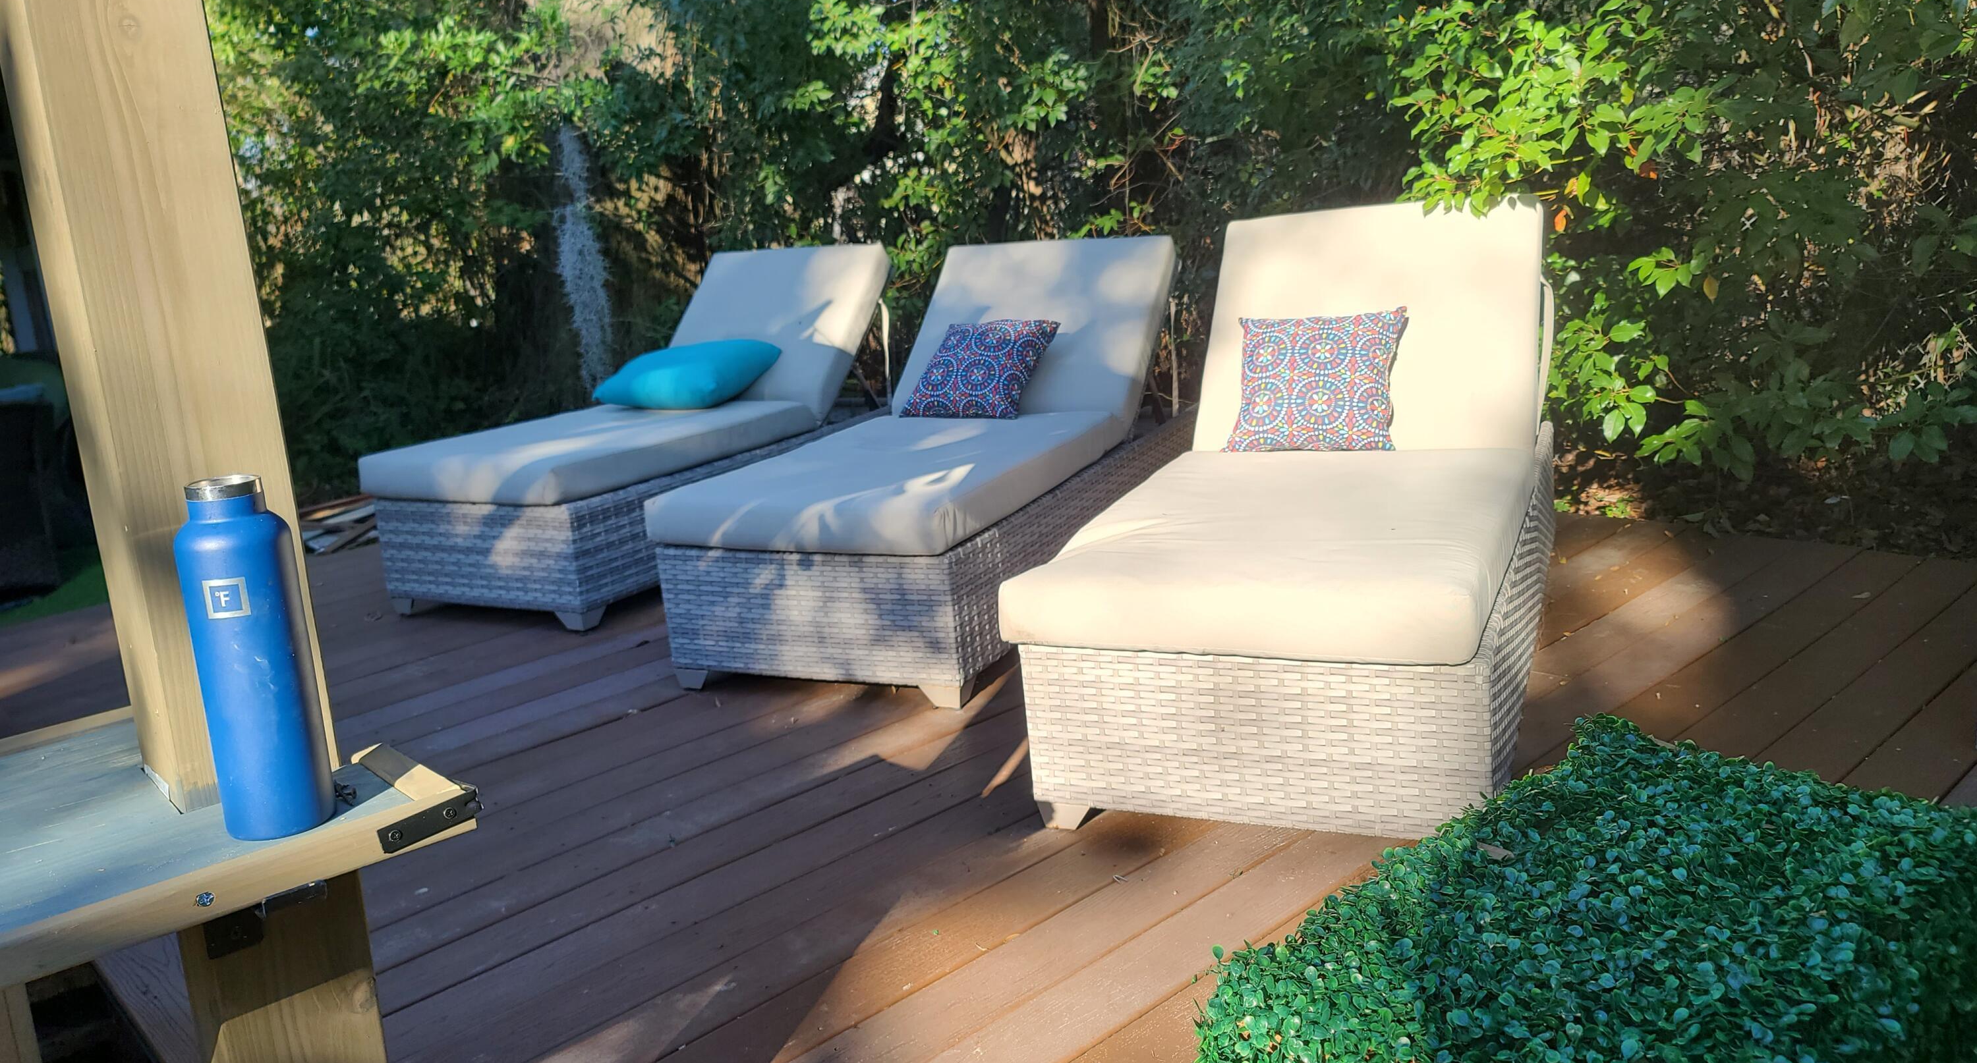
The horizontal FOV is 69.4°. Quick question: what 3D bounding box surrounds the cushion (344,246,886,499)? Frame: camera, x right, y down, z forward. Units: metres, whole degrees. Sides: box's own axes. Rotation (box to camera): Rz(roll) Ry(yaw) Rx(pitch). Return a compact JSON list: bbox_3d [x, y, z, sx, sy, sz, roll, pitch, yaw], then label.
[{"bbox_3d":[-1.113,-0.587,4.797,0.765,0.590,1.895,2,15,27],"label":"cushion"}]

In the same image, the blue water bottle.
[{"bbox_3d":[-0.571,0.096,1.111,0.080,0.275,0.080,-6,13,-12],"label":"blue water bottle"}]

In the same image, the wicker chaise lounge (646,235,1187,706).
[{"bbox_3d":[-0.046,-0.307,4.026,0.770,0.920,2.030,1,15,24],"label":"wicker chaise lounge"}]

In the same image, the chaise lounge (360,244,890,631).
[{"bbox_3d":[-1.061,-0.435,4.897,0.770,0.940,2.030,2,15,27],"label":"chaise lounge"}]

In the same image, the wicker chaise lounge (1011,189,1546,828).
[{"bbox_3d":[0.768,-0.183,3.110,0.780,0.965,2.035,1,15,24],"label":"wicker chaise lounge"}]

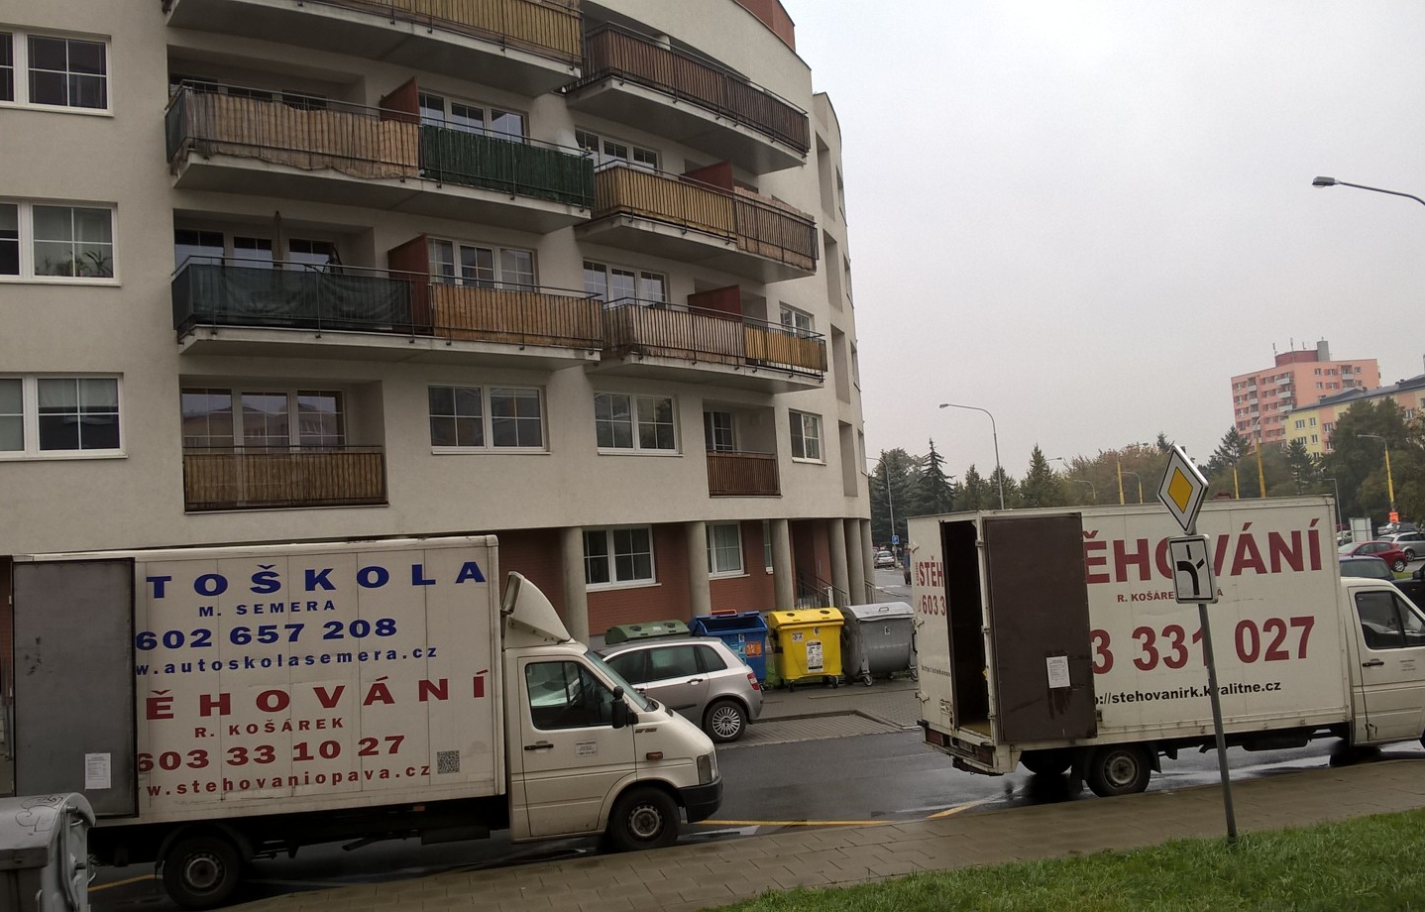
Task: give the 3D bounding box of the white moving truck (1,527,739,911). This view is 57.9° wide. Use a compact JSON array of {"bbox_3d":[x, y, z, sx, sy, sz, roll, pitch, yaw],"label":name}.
[{"bbox_3d":[-3.169,2.438,12.906,6.440,3.200,2.150,-3,-3,-12],"label":"white moving truck"}]

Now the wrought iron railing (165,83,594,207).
[{"bbox_3d":[-5.637,-5.267,23.052,7.851,1.210,1.698,0,-6,-41],"label":"wrought iron railing"}]

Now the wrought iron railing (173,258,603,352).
[{"bbox_3d":[-5.436,-2.482,22.834,7.851,1.210,1.698,0,-6,-41],"label":"wrought iron railing"}]

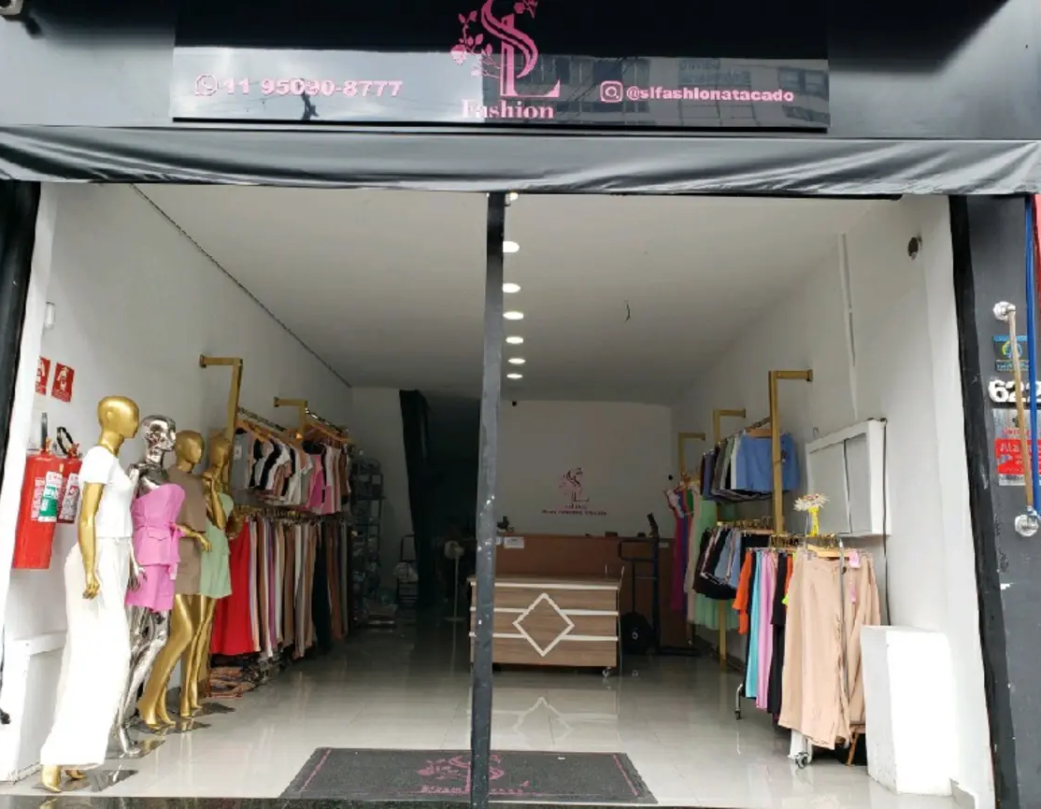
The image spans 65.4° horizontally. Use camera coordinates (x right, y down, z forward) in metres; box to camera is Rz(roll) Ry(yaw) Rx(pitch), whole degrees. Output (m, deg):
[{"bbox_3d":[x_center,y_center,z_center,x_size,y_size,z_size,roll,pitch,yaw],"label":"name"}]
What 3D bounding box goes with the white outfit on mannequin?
[{"bbox_3d":[-1.994,0.926,3.814,0.340,1.460,0.420,0,-10,6],"label":"white outfit on mannequin"}]

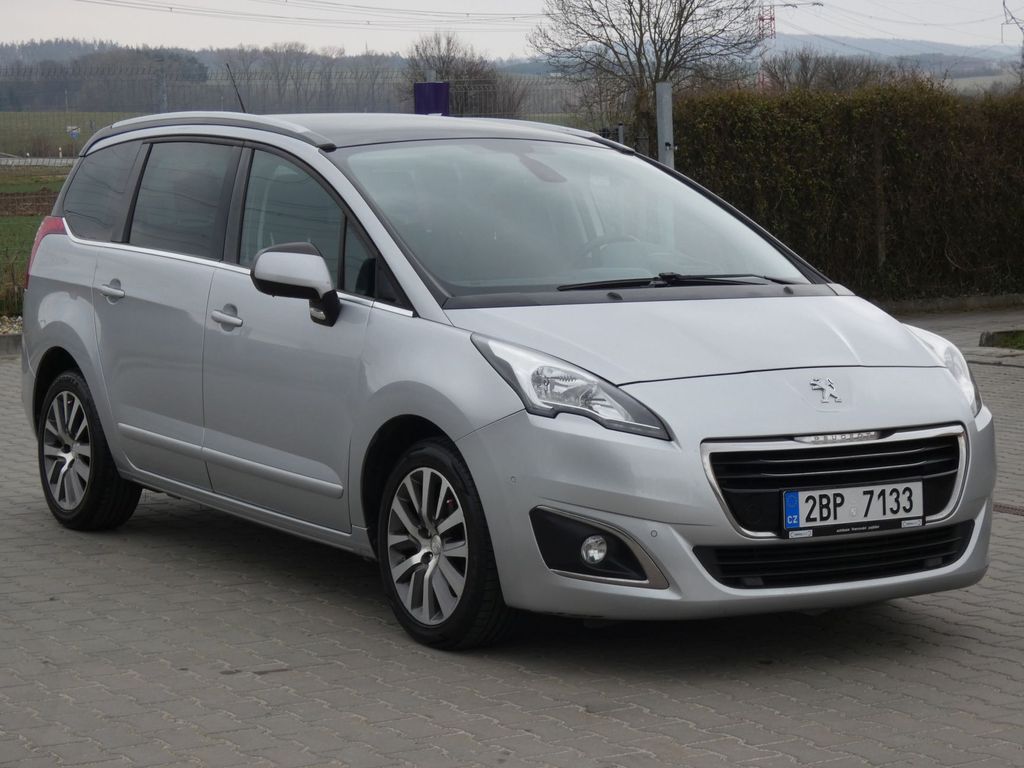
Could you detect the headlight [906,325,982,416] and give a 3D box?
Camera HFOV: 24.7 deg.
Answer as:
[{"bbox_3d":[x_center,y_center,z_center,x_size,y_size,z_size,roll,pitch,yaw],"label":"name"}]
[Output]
[{"bbox_3d":[1.327,-0.052,7.391,0.280,0.275,0.660,-3,6,-33],"label":"headlight"}]

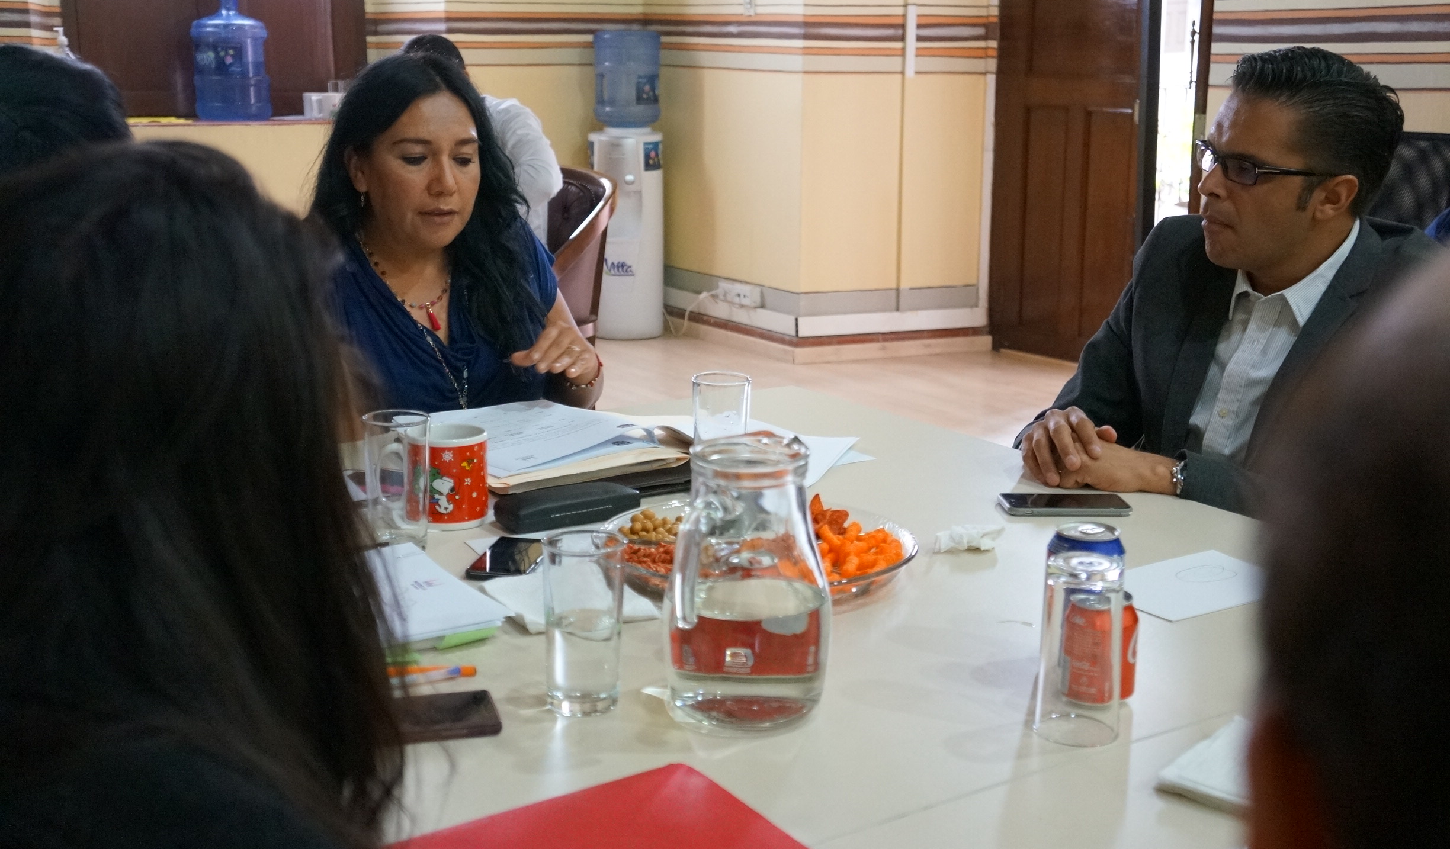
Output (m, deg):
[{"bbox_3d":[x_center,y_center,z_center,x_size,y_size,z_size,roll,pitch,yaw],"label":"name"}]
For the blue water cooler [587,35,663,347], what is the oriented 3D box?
[{"bbox_3d":[-0.409,-1.005,7.258,0.310,1.270,0.320,2,13,8],"label":"blue water cooler"}]

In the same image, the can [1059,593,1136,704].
[{"bbox_3d":[0.310,0.184,1.441,0.066,0.086,0.066,0,13,0],"label":"can"}]

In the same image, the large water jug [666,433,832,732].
[{"bbox_3d":[0.013,0.127,1.391,0.137,0.217,0.156,10,17,37],"label":"large water jug"}]

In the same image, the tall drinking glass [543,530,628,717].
[{"bbox_3d":[-0.111,0.161,1.392,0.068,0.137,0.068,0,14,0],"label":"tall drinking glass"}]

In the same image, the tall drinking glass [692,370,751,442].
[{"bbox_3d":[-0.003,0.014,1.997,0.068,0.137,0.068,0,14,0],"label":"tall drinking glass"}]

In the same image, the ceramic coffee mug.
[{"bbox_3d":[-0.328,0.060,1.935,0.127,0.097,0.091,0,13,0],"label":"ceramic coffee mug"}]

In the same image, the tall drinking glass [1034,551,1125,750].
[{"bbox_3d":[0.280,0.175,1.359,0.067,0.141,0.067,0,13,0],"label":"tall drinking glass"}]

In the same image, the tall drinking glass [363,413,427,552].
[{"bbox_3d":[-0.340,0.060,1.805,0.068,0.137,0.068,0,14,0],"label":"tall drinking glass"}]

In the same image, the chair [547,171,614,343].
[{"bbox_3d":[-0.738,-0.442,5.855,0.620,0.800,0.620,-10,17,-37],"label":"chair"}]

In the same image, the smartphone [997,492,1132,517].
[{"bbox_3d":[0.384,0.091,1.954,0.138,0.007,0.067,0,14,-1],"label":"smartphone"}]

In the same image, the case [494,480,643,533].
[{"bbox_3d":[-0.176,0.085,1.926,0.164,0.032,0.058,-11,17,-37],"label":"case"}]

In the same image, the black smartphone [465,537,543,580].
[{"bbox_3d":[-0.216,0.138,1.759,0.060,0.009,0.121,2,14,8],"label":"black smartphone"}]

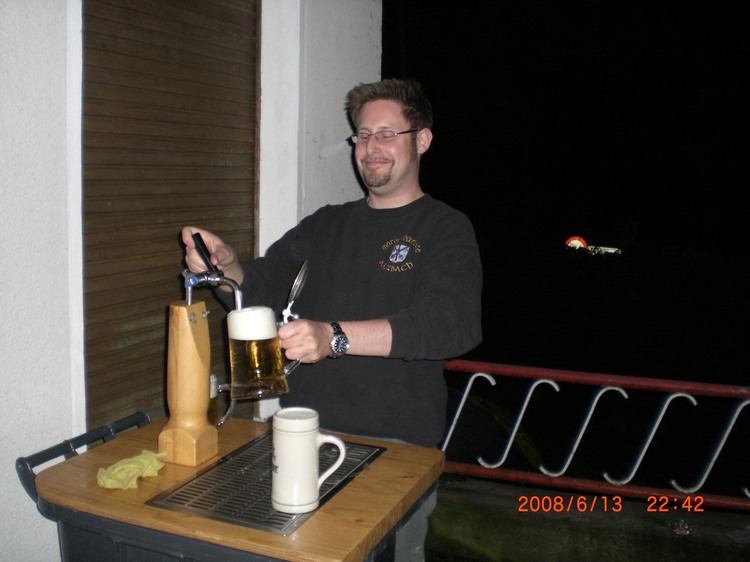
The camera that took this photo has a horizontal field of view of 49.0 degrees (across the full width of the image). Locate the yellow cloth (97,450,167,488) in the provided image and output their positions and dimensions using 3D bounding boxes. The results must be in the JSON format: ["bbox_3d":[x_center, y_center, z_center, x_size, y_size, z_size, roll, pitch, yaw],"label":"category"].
[{"bbox_3d":[-0.452,0.352,1.561,0.075,0.035,0.149,5,9,22],"label":"yellow cloth"}]

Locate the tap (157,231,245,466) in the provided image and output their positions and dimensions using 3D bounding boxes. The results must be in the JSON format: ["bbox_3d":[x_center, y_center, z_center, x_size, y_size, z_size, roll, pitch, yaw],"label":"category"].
[{"bbox_3d":[-0.332,0.137,1.630,0.162,0.450,0.088,4,8,15],"label":"tap"}]

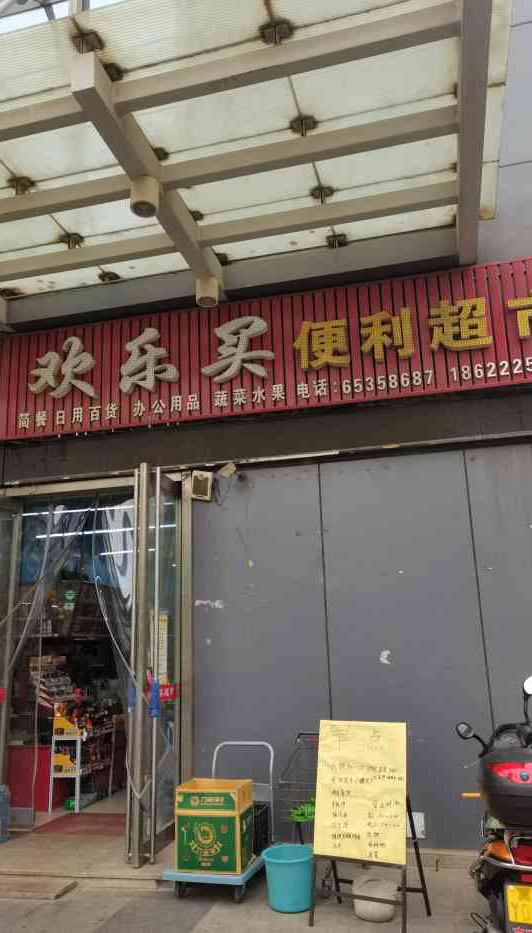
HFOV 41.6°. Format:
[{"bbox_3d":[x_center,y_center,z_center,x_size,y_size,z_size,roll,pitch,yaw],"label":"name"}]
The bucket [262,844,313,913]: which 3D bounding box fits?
[{"bbox_3d":[0.145,2.591,4.413,0.320,0.300,0.320,-2,-15,0],"label":"bucket"}]

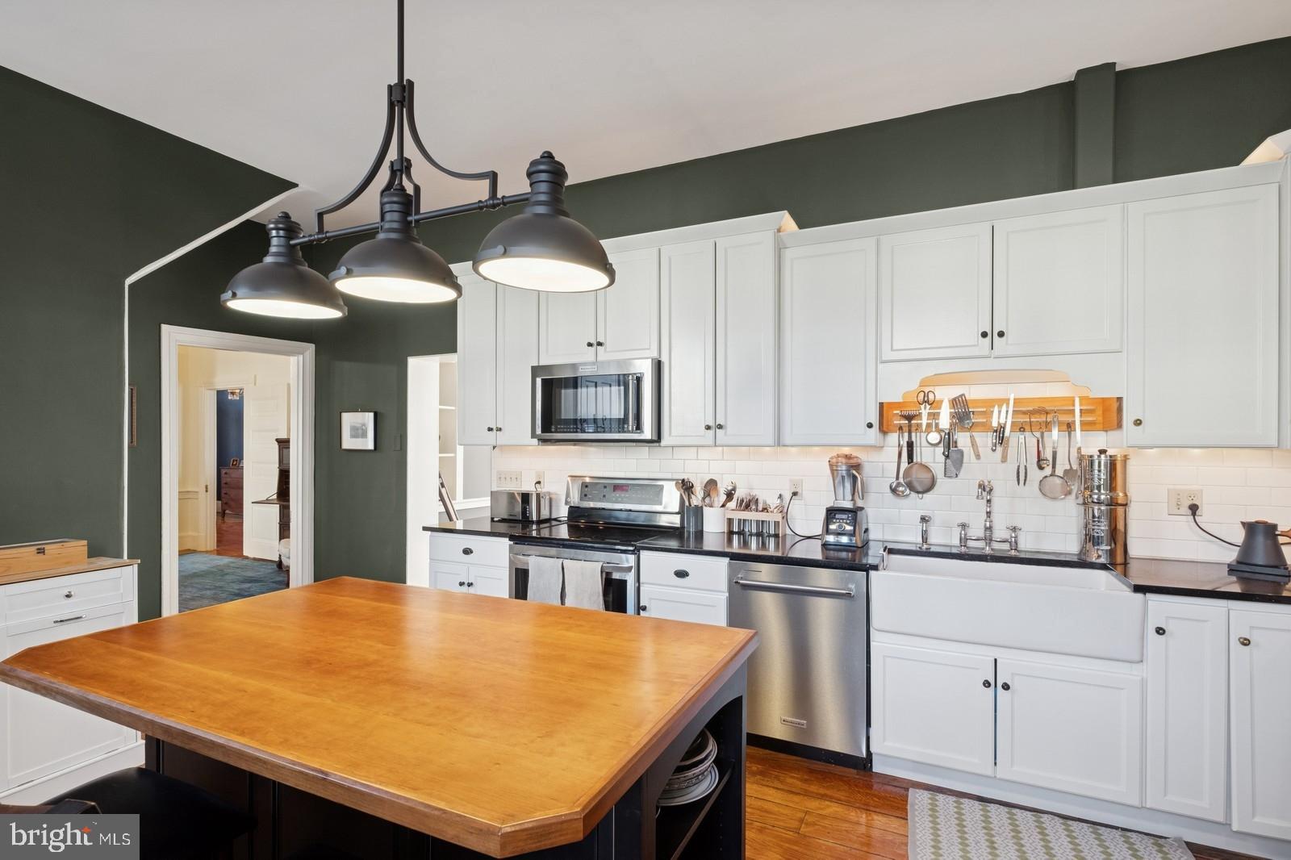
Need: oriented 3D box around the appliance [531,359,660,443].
[{"bbox_3d":[-0.215,-0.146,3.471,0.757,0.430,0.415,0,0,25],"label":"appliance"}]

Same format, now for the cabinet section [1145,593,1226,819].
[{"bbox_3d":[1.994,0.966,2.377,0.218,0.732,0.590,0,0,25],"label":"cabinet section"}]

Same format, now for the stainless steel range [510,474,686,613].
[{"bbox_3d":[-0.267,0.874,3.345,0.760,1.200,0.670,0,0,25],"label":"stainless steel range"}]

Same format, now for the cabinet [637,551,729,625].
[{"bbox_3d":[0.300,0.987,3.166,0.463,0.787,0.600,0,-1,25],"label":"cabinet"}]

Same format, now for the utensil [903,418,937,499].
[{"bbox_3d":[1.316,0.134,2.923,0.145,0.385,0.070,0,0,25],"label":"utensil"}]

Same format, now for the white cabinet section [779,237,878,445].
[{"bbox_3d":[0.925,-0.398,3.010,0.450,0.950,0.340,0,0,25],"label":"white cabinet section"}]

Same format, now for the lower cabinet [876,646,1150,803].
[{"bbox_3d":[1.478,1.111,2.611,0.902,0.460,0.600,0,-1,25],"label":"lower cabinet"}]

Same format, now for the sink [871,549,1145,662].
[{"bbox_3d":[1.431,0.702,2.519,0.901,0.246,0.445,0,0,25],"label":"sink"}]

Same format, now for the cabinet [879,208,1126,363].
[{"bbox_3d":[1.556,-0.599,2.753,0.907,0.578,0.320,0,-1,25],"label":"cabinet"}]

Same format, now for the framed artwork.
[{"bbox_3d":[-2.199,0.006,4.673,0.358,0.296,0.030,0,-1,25],"label":"framed artwork"}]

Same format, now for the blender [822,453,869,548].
[{"bbox_3d":[0.980,0.337,2.995,0.200,0.438,0.215,0,0,30],"label":"blender"}]

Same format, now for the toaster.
[{"bbox_3d":[-0.753,0.472,3.769,0.345,0.190,0.190,0,-1,25],"label":"toaster"}]

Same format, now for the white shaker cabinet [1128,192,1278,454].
[{"bbox_3d":[2.174,-0.413,2.461,0.446,0.956,0.320,0,-1,25],"label":"white shaker cabinet"}]

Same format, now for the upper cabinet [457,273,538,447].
[{"bbox_3d":[-0.810,-0.434,3.830,0.608,1.037,0.380,0,-1,25],"label":"upper cabinet"}]

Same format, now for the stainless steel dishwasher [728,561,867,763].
[{"bbox_3d":[0.776,0.982,2.925,0.596,0.772,0.610,0,-1,25],"label":"stainless steel dishwasher"}]

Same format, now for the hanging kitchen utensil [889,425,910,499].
[{"bbox_3d":[1.233,0.151,2.954,0.100,0.352,0.085,0,0,25],"label":"hanging kitchen utensil"}]

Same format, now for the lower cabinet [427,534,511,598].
[{"bbox_3d":[-0.892,1.036,3.713,0.605,0.883,0.555,0,0,25],"label":"lower cabinet"}]

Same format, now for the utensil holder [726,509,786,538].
[{"bbox_3d":[0.590,0.497,3.264,0.295,0.123,0.100,0,0,25],"label":"utensil holder"}]

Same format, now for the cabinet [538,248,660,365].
[{"bbox_3d":[-0.201,-0.660,3.514,0.762,0.588,0.335,0,0,25],"label":"cabinet"}]

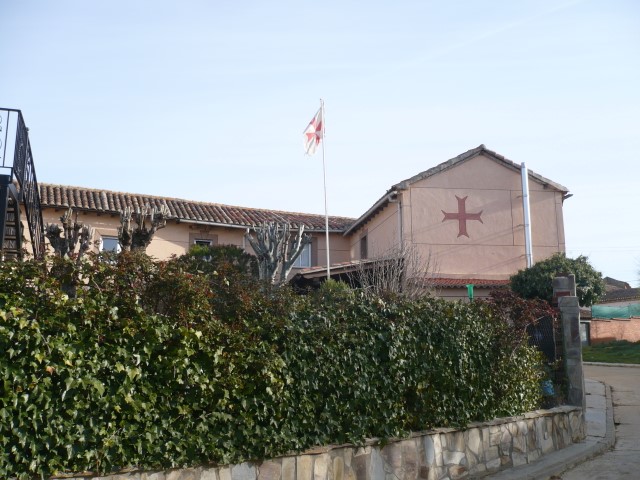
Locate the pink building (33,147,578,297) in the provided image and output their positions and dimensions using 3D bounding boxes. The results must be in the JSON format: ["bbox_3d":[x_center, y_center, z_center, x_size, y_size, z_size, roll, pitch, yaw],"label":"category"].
[{"bbox_3d":[-1.900,1.331,24.314,18.200,7.500,13.000,2,-10,-14],"label":"pink building"}]

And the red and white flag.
[{"bbox_3d":[-0.191,-2.767,16.500,0.520,1.150,0.220,0,-9,0],"label":"red and white flag"}]

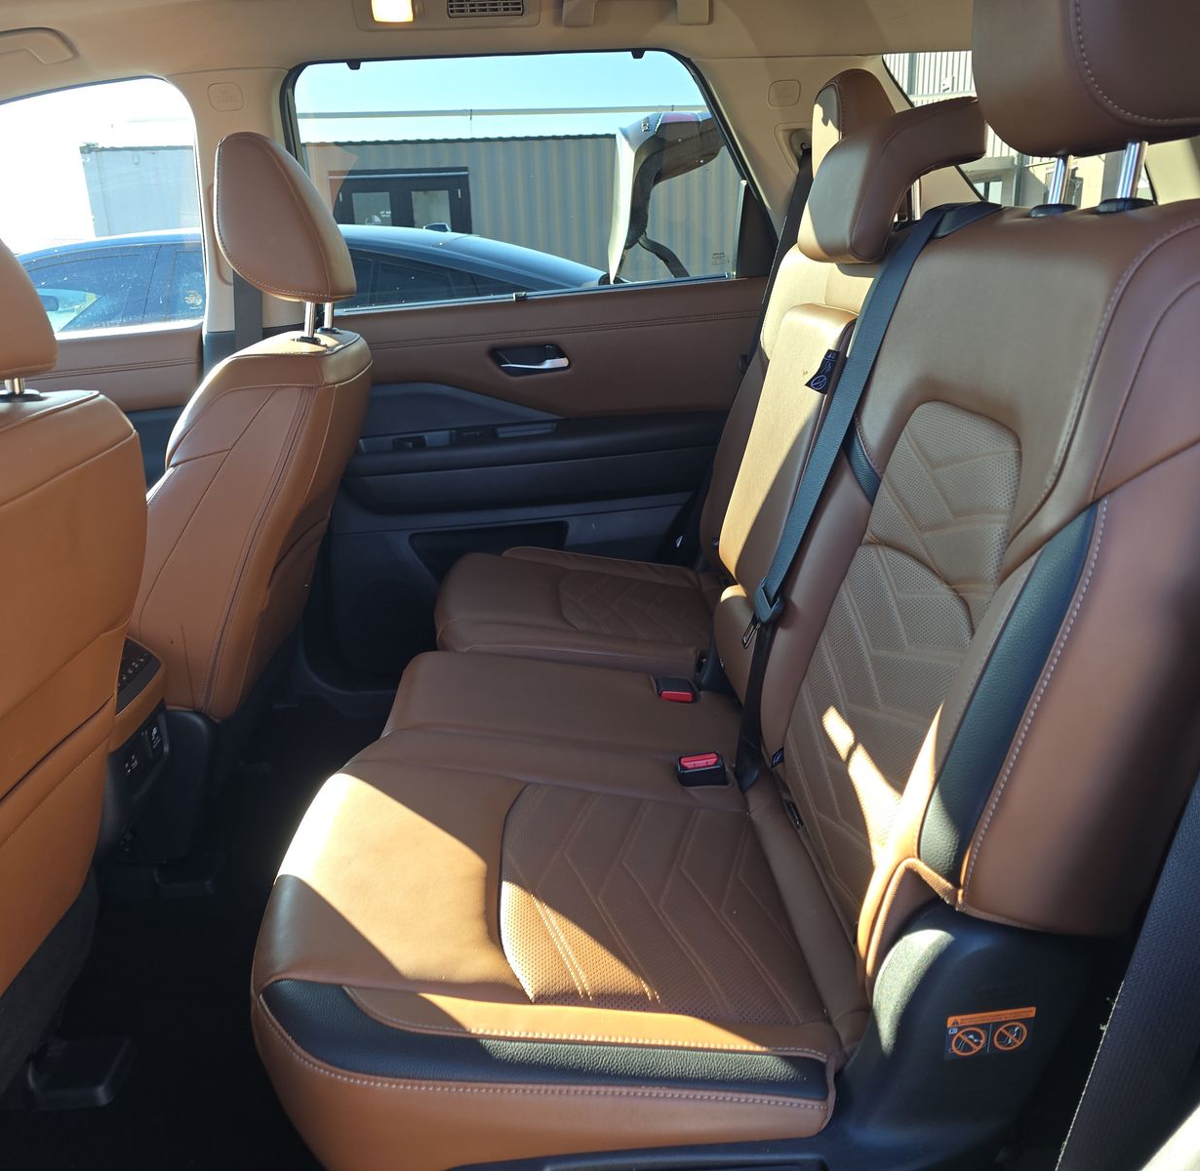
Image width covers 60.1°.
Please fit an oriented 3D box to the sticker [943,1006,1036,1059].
[{"bbox_3d":[0.283,0.326,0.750,0.063,0.038,0.003,-2,21,1],"label":"sticker"}]

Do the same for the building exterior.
[{"bbox_3d":[-2.041,-5.926,17.609,11.800,2.800,2.440,-3,19,-4],"label":"building exterior"}]

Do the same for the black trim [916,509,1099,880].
[{"bbox_3d":[0.279,0.076,0.707,0.050,0.272,0.035,21,19,19],"label":"black trim"}]

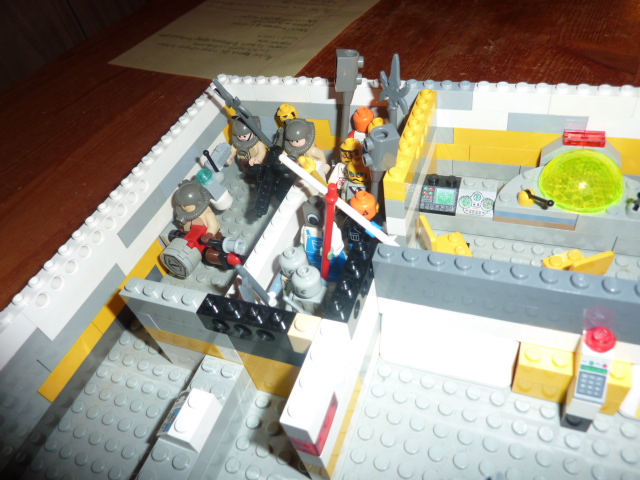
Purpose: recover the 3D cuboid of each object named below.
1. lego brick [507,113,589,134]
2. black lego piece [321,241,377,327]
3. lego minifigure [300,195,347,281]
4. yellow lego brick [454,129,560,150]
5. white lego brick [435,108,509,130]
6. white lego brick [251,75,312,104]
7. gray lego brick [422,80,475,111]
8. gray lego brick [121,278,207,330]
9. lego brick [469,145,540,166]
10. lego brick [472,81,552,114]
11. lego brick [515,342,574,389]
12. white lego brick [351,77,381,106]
[{"bbox_3d":[0.100,-0.053,0.204,0.032,0.010,0.008,9,50,21],"label":"lego brick"},{"bbox_3d":[0.011,0.015,0.147,0.008,0.011,0.032,9,50,21],"label":"black lego piece"},{"bbox_3d":[0.002,-0.002,0.200,0.023,0.040,0.013,3,48,16],"label":"lego minifigure"},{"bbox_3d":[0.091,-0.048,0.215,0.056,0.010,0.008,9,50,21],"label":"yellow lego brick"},{"bbox_3d":[0.072,-0.059,0.217,0.032,0.010,0.008,9,50,21],"label":"white lego brick"},{"bbox_3d":[-0.019,-0.079,0.243,0.032,0.011,0.008,9,50,21],"label":"white lego brick"},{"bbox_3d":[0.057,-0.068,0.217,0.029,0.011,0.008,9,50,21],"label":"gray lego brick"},{"bbox_3d":[-0.053,0.021,0.159,0.032,0.011,0.008,9,50,21],"label":"gray lego brick"},{"bbox_3d":[0.090,-0.043,0.225,0.032,0.010,0.008,9,50,21],"label":"lego brick"},{"bbox_3d":[0.083,-0.062,0.202,0.032,0.011,0.008,9,50,21],"label":"lego brick"},{"bbox_3d":[0.073,0.041,0.151,0.016,0.011,0.008,9,50,21],"label":"lego brick"},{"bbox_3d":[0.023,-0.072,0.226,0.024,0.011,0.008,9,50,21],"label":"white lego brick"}]

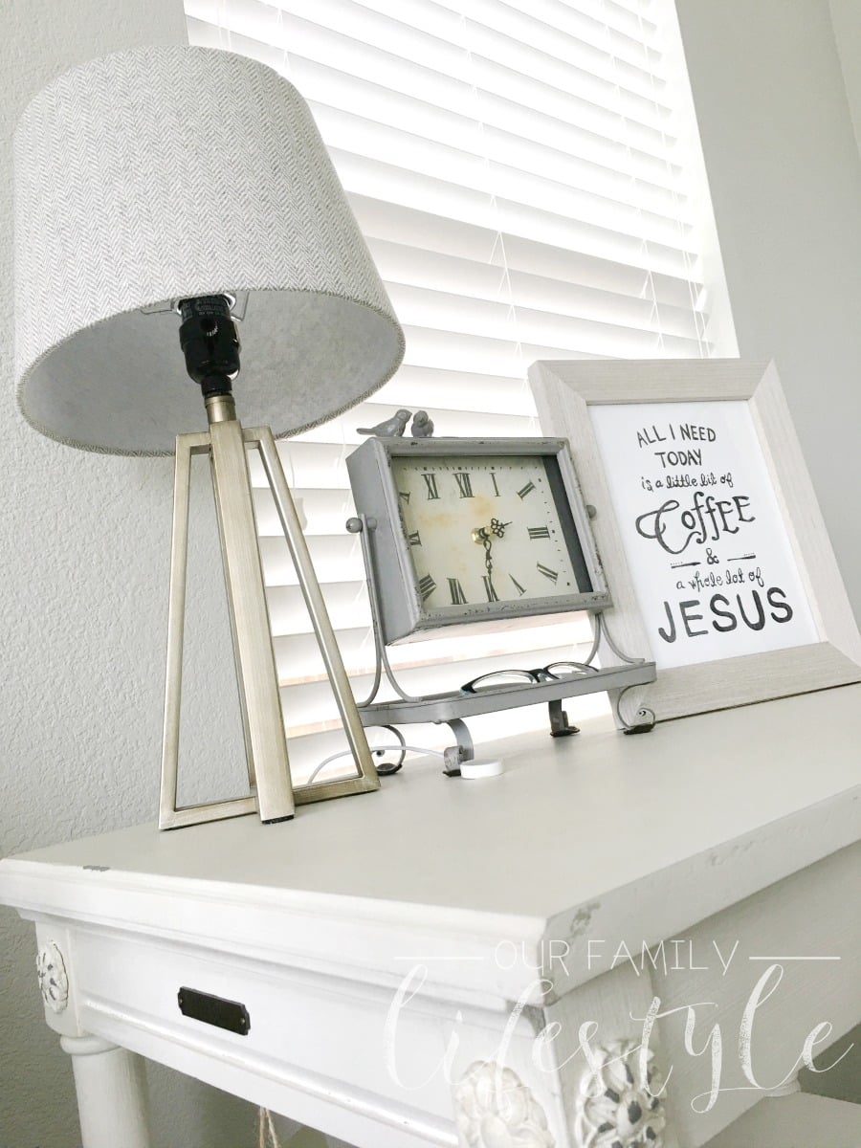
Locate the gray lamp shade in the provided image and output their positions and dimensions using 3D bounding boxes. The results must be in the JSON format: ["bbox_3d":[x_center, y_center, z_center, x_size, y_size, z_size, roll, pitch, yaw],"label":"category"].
[{"bbox_3d":[-0.168,-0.222,0.692,0.267,0.185,0.267,-11,-9,-13],"label":"gray lamp shade"}]

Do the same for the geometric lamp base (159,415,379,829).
[{"bbox_3d":[-0.126,0.029,0.660,0.139,0.261,0.139,-8,-6,-12],"label":"geometric lamp base"}]

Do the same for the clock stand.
[{"bbox_3d":[0.054,0.044,0.775,0.256,0.197,0.126,-5,-7,-34],"label":"clock stand"}]

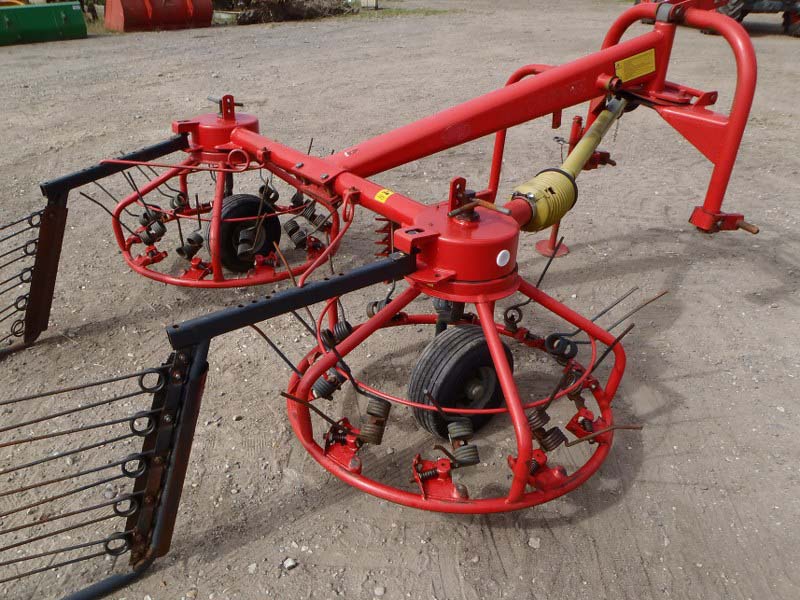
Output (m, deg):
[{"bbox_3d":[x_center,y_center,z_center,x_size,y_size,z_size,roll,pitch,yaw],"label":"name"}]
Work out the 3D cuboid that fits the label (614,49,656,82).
[{"bbox_3d":[1.218,-1.202,3.333,0.332,0.115,0.004,-27,38,-29],"label":"label"}]

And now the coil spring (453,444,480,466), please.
[{"bbox_3d":[0.173,0.405,1.689,0.064,0.064,0.044,-11,65,3],"label":"coil spring"}]

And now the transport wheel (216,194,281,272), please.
[{"bbox_3d":[-0.786,-0.334,3.269,0.382,0.382,0.153,-22,36,-39],"label":"transport wheel"}]

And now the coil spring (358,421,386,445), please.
[{"bbox_3d":[-0.078,0.359,1.754,0.064,0.064,0.044,21,67,2],"label":"coil spring"}]

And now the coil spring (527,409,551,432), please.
[{"bbox_3d":[0.389,0.335,1.808,0.064,0.064,0.047,-36,70,0],"label":"coil spring"}]

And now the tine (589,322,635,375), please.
[{"bbox_3d":[0.591,0.144,1.818,0.012,0.236,0.012,44,47,19],"label":"tine"}]

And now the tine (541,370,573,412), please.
[{"bbox_3d":[0.384,0.227,1.599,0.012,0.244,0.012,-2,60,-3],"label":"tine"}]

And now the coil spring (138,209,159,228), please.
[{"bbox_3d":[-1.299,-0.414,3.310,0.047,0.064,0.064,-17,0,32],"label":"coil spring"}]

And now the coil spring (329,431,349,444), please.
[{"bbox_3d":[-0.168,0.384,1.794,0.047,0.024,0.024,-7,48,17],"label":"coil spring"}]

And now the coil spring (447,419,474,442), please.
[{"bbox_3d":[0.163,0.349,1.740,0.064,0.064,0.047,-14,58,0],"label":"coil spring"}]

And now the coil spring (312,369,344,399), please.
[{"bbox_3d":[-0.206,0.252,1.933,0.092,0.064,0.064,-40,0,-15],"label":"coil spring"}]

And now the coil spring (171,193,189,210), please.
[{"bbox_3d":[-1.151,-0.512,3.362,0.103,0.064,0.064,-26,21,30],"label":"coil spring"}]

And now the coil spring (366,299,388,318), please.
[{"bbox_3d":[-0.078,0.033,2.339,0.064,0.064,0.103,-23,0,-45],"label":"coil spring"}]

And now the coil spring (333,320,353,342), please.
[{"bbox_3d":[-0.193,0.113,2.196,0.047,0.064,0.064,-22,0,13],"label":"coil spring"}]

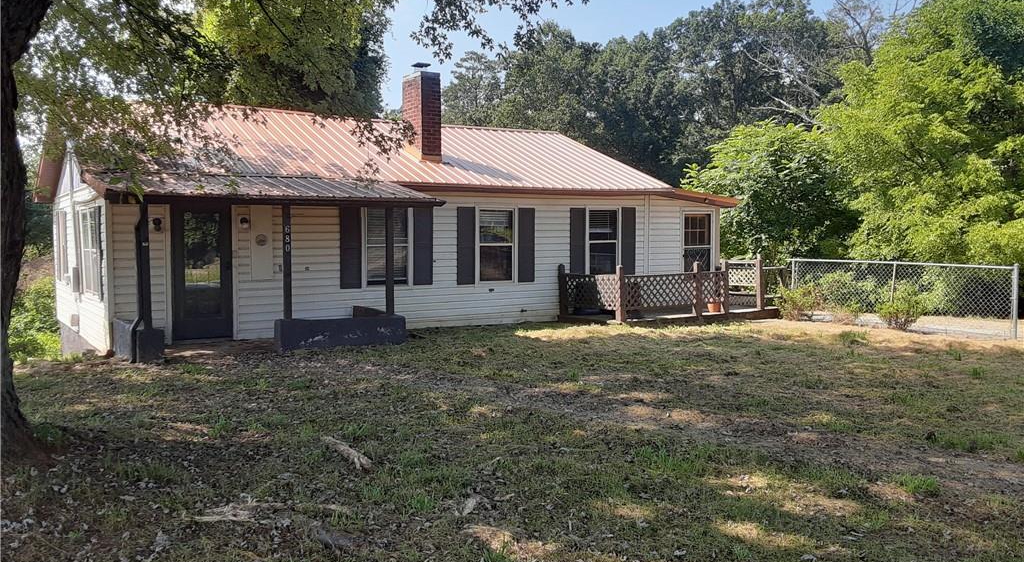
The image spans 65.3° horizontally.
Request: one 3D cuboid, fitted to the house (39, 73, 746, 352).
[{"bbox_3d":[-2.061,-1.653,17.155,13.100,4.970,9.500,-3,5,-33],"label":"house"}]

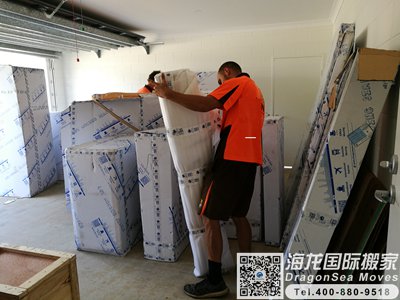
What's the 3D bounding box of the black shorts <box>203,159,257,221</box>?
[{"bbox_3d":[0.220,0.280,2.327,0.360,0.480,0.380,3,11,33],"label":"black shorts"}]

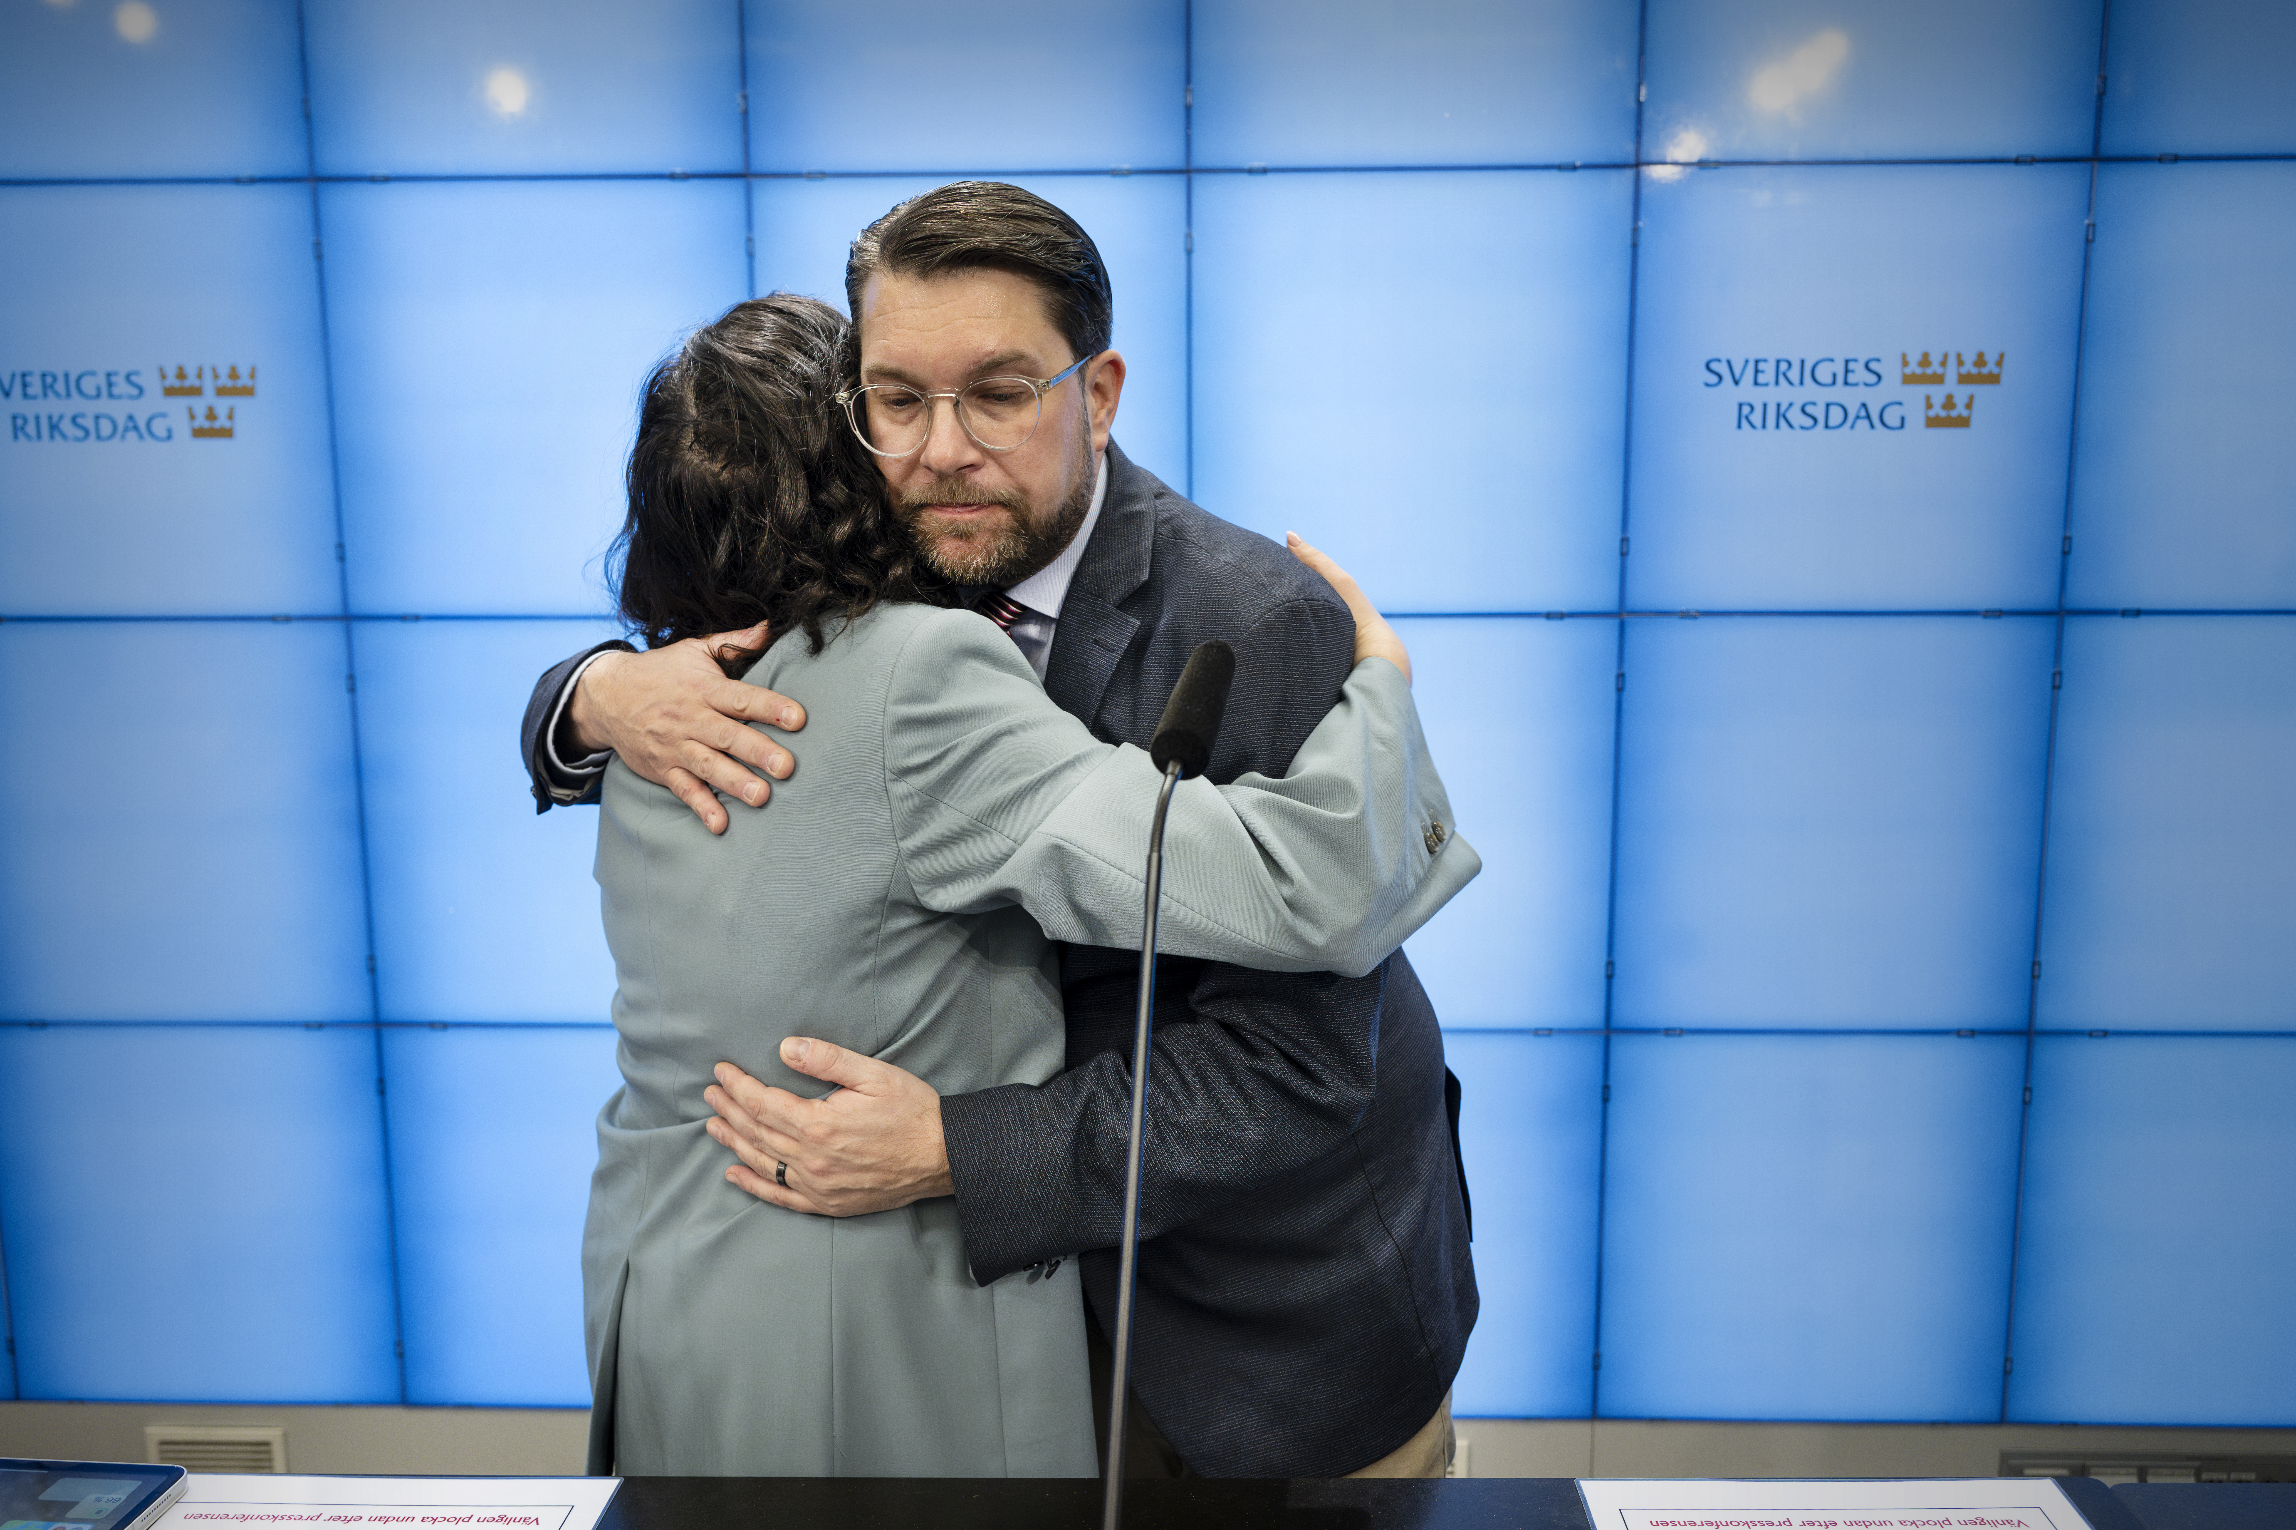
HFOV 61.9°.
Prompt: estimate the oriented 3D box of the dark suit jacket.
[{"bbox_3d":[-0.059,0.145,1.372,0.530,0.740,0.560,9,13,44],"label":"dark suit jacket"}]

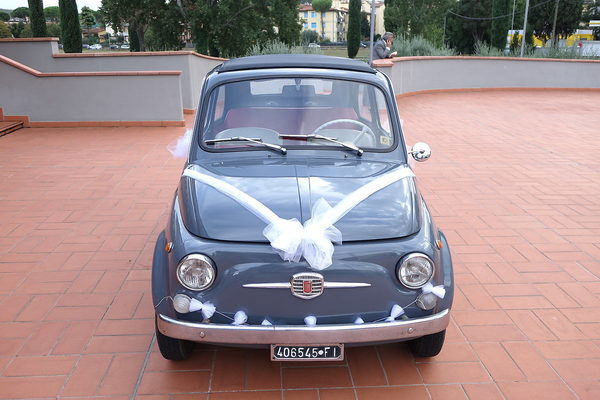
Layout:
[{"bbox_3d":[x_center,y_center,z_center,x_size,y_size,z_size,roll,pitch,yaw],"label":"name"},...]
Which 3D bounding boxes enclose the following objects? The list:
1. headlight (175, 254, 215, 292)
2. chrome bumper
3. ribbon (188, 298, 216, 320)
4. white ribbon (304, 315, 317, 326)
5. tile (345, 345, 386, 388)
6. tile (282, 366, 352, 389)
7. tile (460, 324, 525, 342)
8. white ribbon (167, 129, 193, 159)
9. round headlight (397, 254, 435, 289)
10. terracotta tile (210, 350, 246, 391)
[{"bbox_3d":[-0.398,0.264,2.058,0.152,0.152,0.075,0,18,-2],"label":"headlight"},{"bbox_3d":[0.015,0.468,1.980,1.110,0.080,0.135,0,18,-2],"label":"chrome bumper"},{"bbox_3d":[-0.363,0.404,1.987,0.105,0.072,0.055,0,18,-2],"label":"ribbon"},{"bbox_3d":[0.039,0.445,1.960,0.045,0.050,0.045,0,18,-2],"label":"white ribbon"},{"bbox_3d":[0.296,0.757,2.416,0.144,0.020,0.297,-1,18,-4],"label":"tile"},{"bbox_3d":[0.072,0.790,2.356,0.302,0.020,0.147,-1,18,-3],"label":"tile"},{"bbox_3d":[0.980,0.685,2.705,0.302,0.020,0.147,-1,18,-3],"label":"tile"},{"bbox_3d":[-0.737,-0.344,3.303,0.180,0.180,0.160,0,18,-2],"label":"white ribbon"},{"bbox_3d":[0.421,0.248,1.969,0.138,0.140,0.080,0,18,-2],"label":"round headlight"},{"bbox_3d":[-0.317,0.773,2.409,0.147,0.015,0.300,-1,18,-4],"label":"terracotta tile"}]

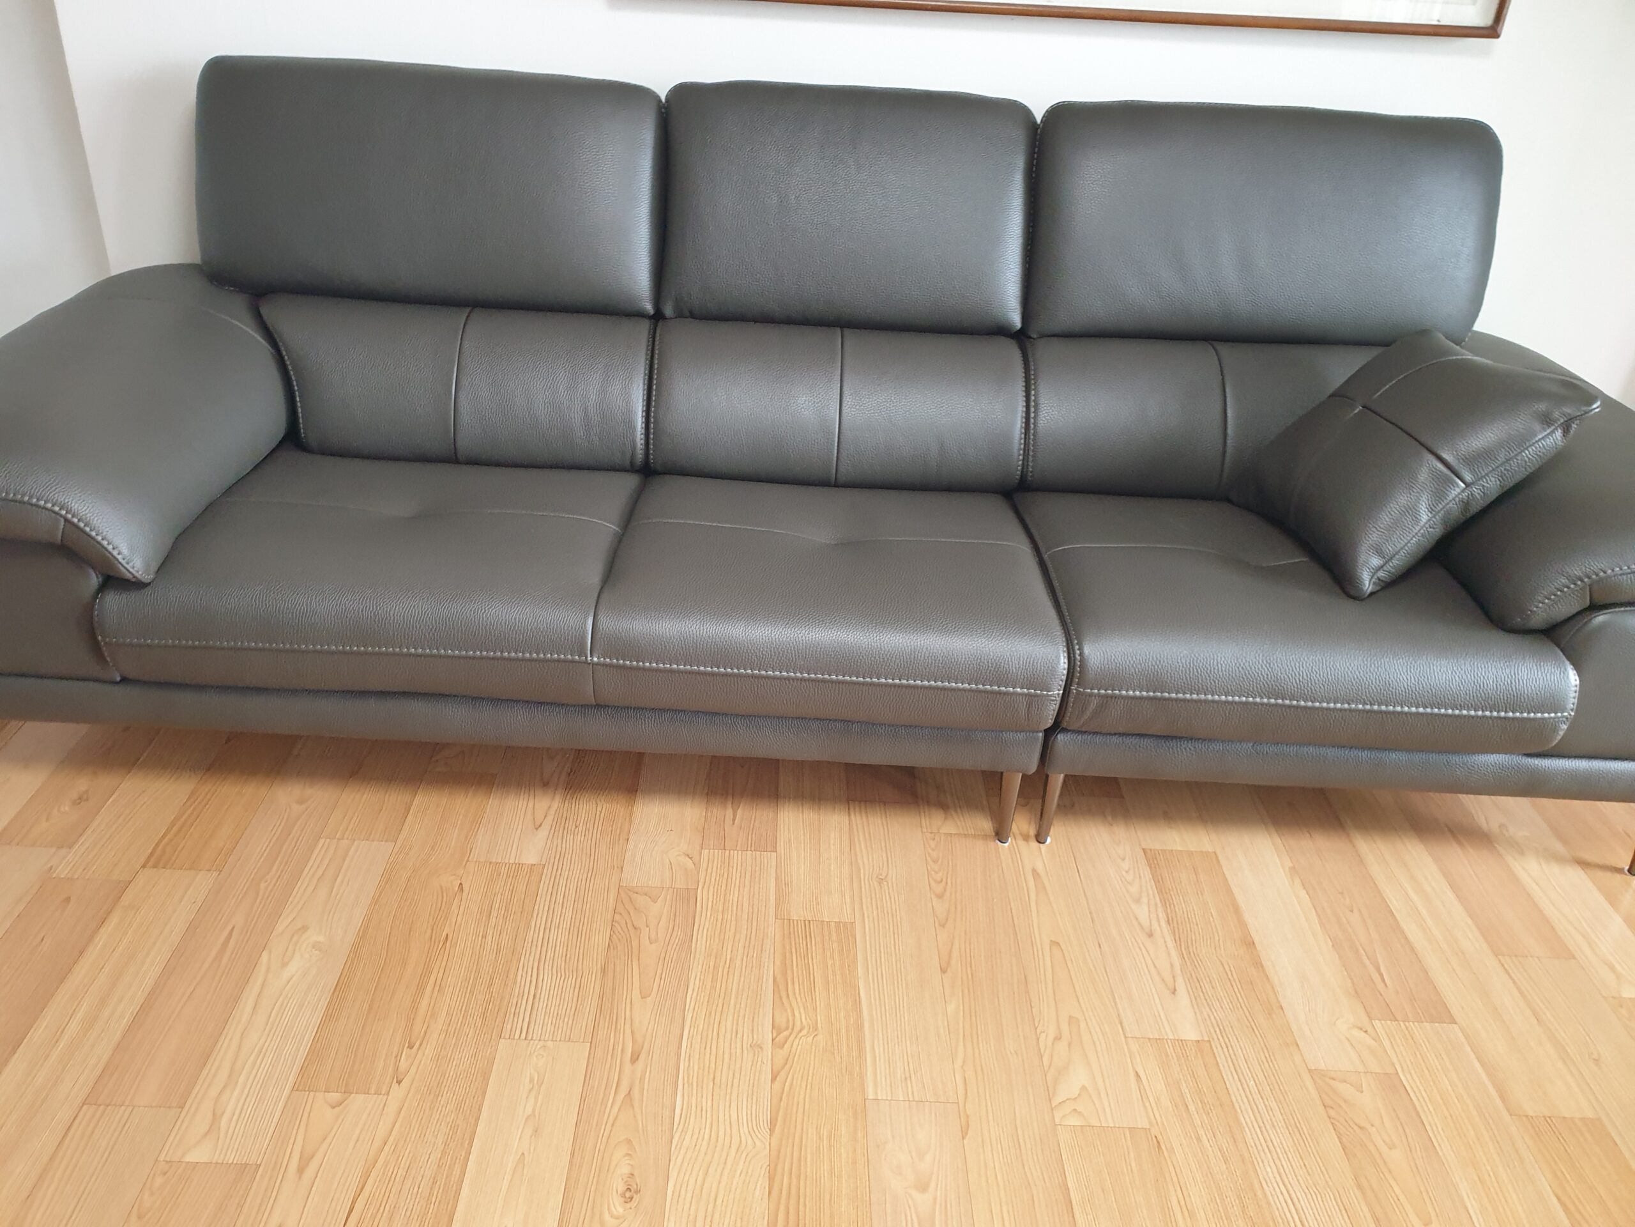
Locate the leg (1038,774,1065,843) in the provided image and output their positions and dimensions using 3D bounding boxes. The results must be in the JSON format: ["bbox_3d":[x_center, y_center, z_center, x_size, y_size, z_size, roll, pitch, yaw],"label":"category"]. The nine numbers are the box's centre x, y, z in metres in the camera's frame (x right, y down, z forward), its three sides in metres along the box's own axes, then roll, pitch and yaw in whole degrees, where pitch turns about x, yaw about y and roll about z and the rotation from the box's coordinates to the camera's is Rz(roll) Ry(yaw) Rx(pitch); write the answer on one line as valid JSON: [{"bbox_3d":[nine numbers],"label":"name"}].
[{"bbox_3d":[0.367,0.291,1.903,0.030,0.158,0.030,3,31,-1],"label":"leg"}]

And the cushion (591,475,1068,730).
[{"bbox_3d":[0.015,-0.056,1.907,0.645,0.172,0.554,3,31,-1],"label":"cushion"}]

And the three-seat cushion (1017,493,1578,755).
[{"bbox_3d":[0.694,-0.021,1.917,0.697,0.172,0.554,3,31,-1],"label":"three-seat cushion"}]

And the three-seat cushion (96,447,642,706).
[{"bbox_3d":[-0.634,-0.089,1.898,0.661,0.172,0.554,3,31,-1],"label":"three-seat cushion"}]

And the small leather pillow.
[{"bbox_3d":[0.899,-0.252,1.907,0.392,0.137,0.389,-42,29,11],"label":"small leather pillow"}]

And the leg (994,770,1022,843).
[{"bbox_3d":[0.301,0.290,1.898,0.030,0.158,0.030,3,31,-1],"label":"leg"}]

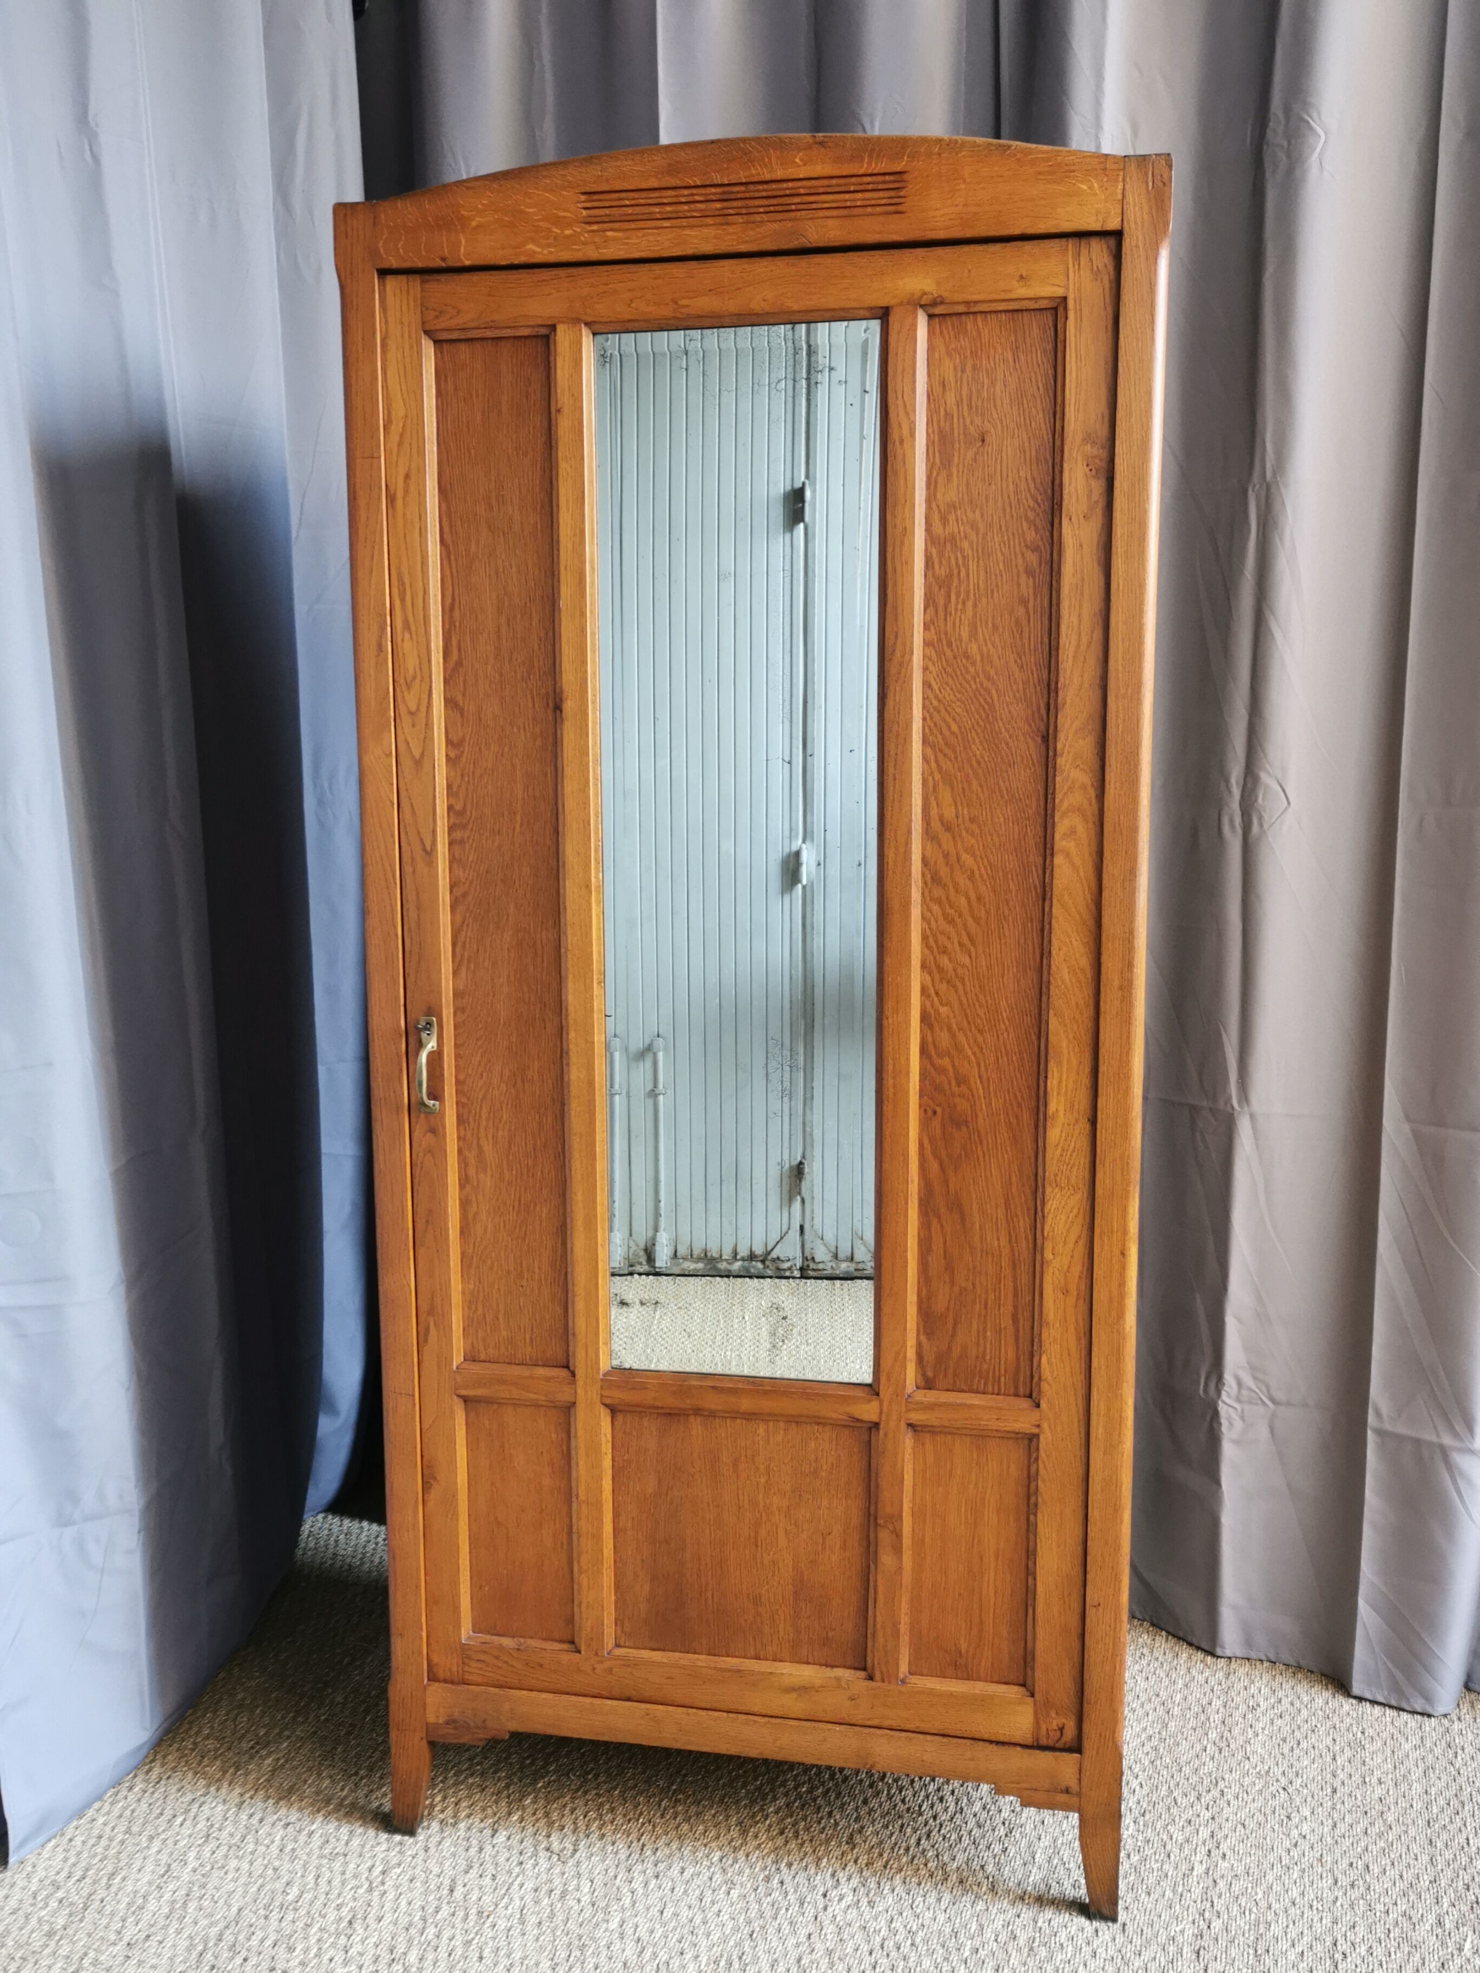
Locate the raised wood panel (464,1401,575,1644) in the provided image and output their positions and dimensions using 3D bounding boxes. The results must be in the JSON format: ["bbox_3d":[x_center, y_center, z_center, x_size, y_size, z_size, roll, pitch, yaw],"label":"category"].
[{"bbox_3d":[-0.263,0.648,1.999,0.133,0.301,0.017,1,9,10],"label":"raised wood panel"}]

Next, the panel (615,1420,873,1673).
[{"bbox_3d":[0.001,0.654,1.953,0.304,0.300,0.017,1,9,10],"label":"panel"}]

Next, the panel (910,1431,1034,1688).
[{"bbox_3d":[0.266,0.661,1.907,0.135,0.302,0.017,1,9,10],"label":"panel"}]

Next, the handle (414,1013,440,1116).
[{"bbox_3d":[-0.361,0.094,1.908,0.017,0.112,0.028,1,9,10],"label":"handle"}]

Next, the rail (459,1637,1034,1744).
[{"bbox_3d":[0.002,0.838,1.980,0.687,0.065,0.022,1,9,10],"label":"rail"}]

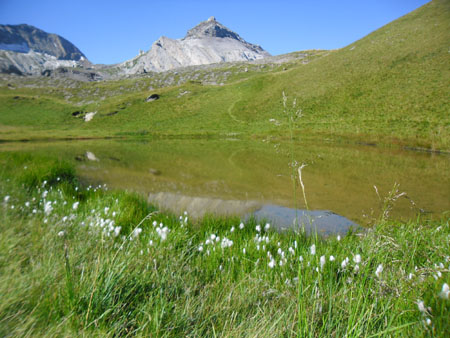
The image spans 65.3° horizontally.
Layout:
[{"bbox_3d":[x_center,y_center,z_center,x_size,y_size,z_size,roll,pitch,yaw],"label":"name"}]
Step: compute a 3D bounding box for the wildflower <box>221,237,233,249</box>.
[{"bbox_3d":[0.012,0.576,2.750,0.090,0.085,0.070,0,6,0],"label":"wildflower"}]

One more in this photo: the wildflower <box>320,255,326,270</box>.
[{"bbox_3d":[0.673,0.639,2.400,0.042,0.105,0.042,0,6,0],"label":"wildflower"}]

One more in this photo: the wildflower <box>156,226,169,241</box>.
[{"bbox_3d":[-0.534,0.551,3.000,0.098,0.115,0.080,0,6,0],"label":"wildflower"}]

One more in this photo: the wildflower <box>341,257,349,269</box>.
[{"bbox_3d":[0.800,0.627,2.350,0.050,0.075,0.048,0,6,0],"label":"wildflower"}]

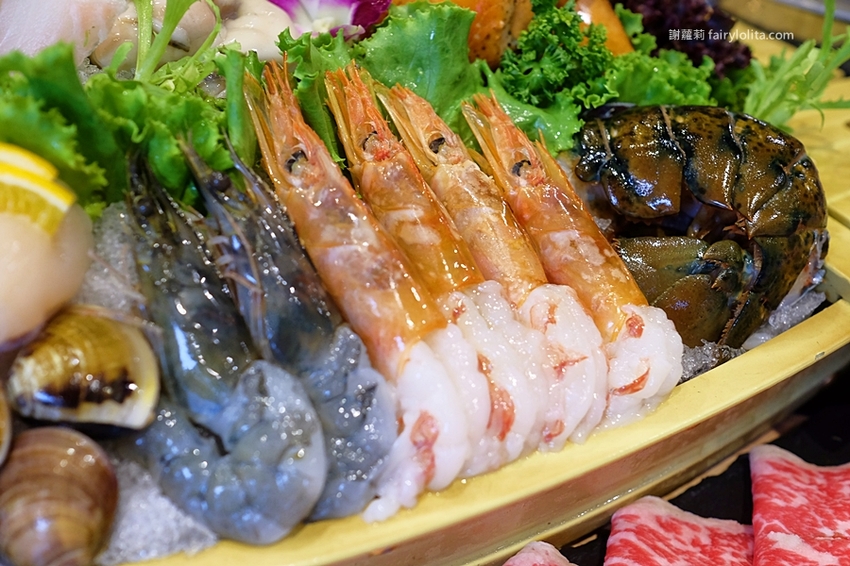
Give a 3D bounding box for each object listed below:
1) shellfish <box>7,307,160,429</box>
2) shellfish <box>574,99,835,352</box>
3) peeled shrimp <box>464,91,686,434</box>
[{"bbox_3d":[-0.109,0.027,0.264,0.047,0.033,0.044,0,35,0],"label":"shellfish"},{"bbox_3d":[0.103,-0.021,0.312,0.090,0.060,0.070,0,35,0],"label":"shellfish"},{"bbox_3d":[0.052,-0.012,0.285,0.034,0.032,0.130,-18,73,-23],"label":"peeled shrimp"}]

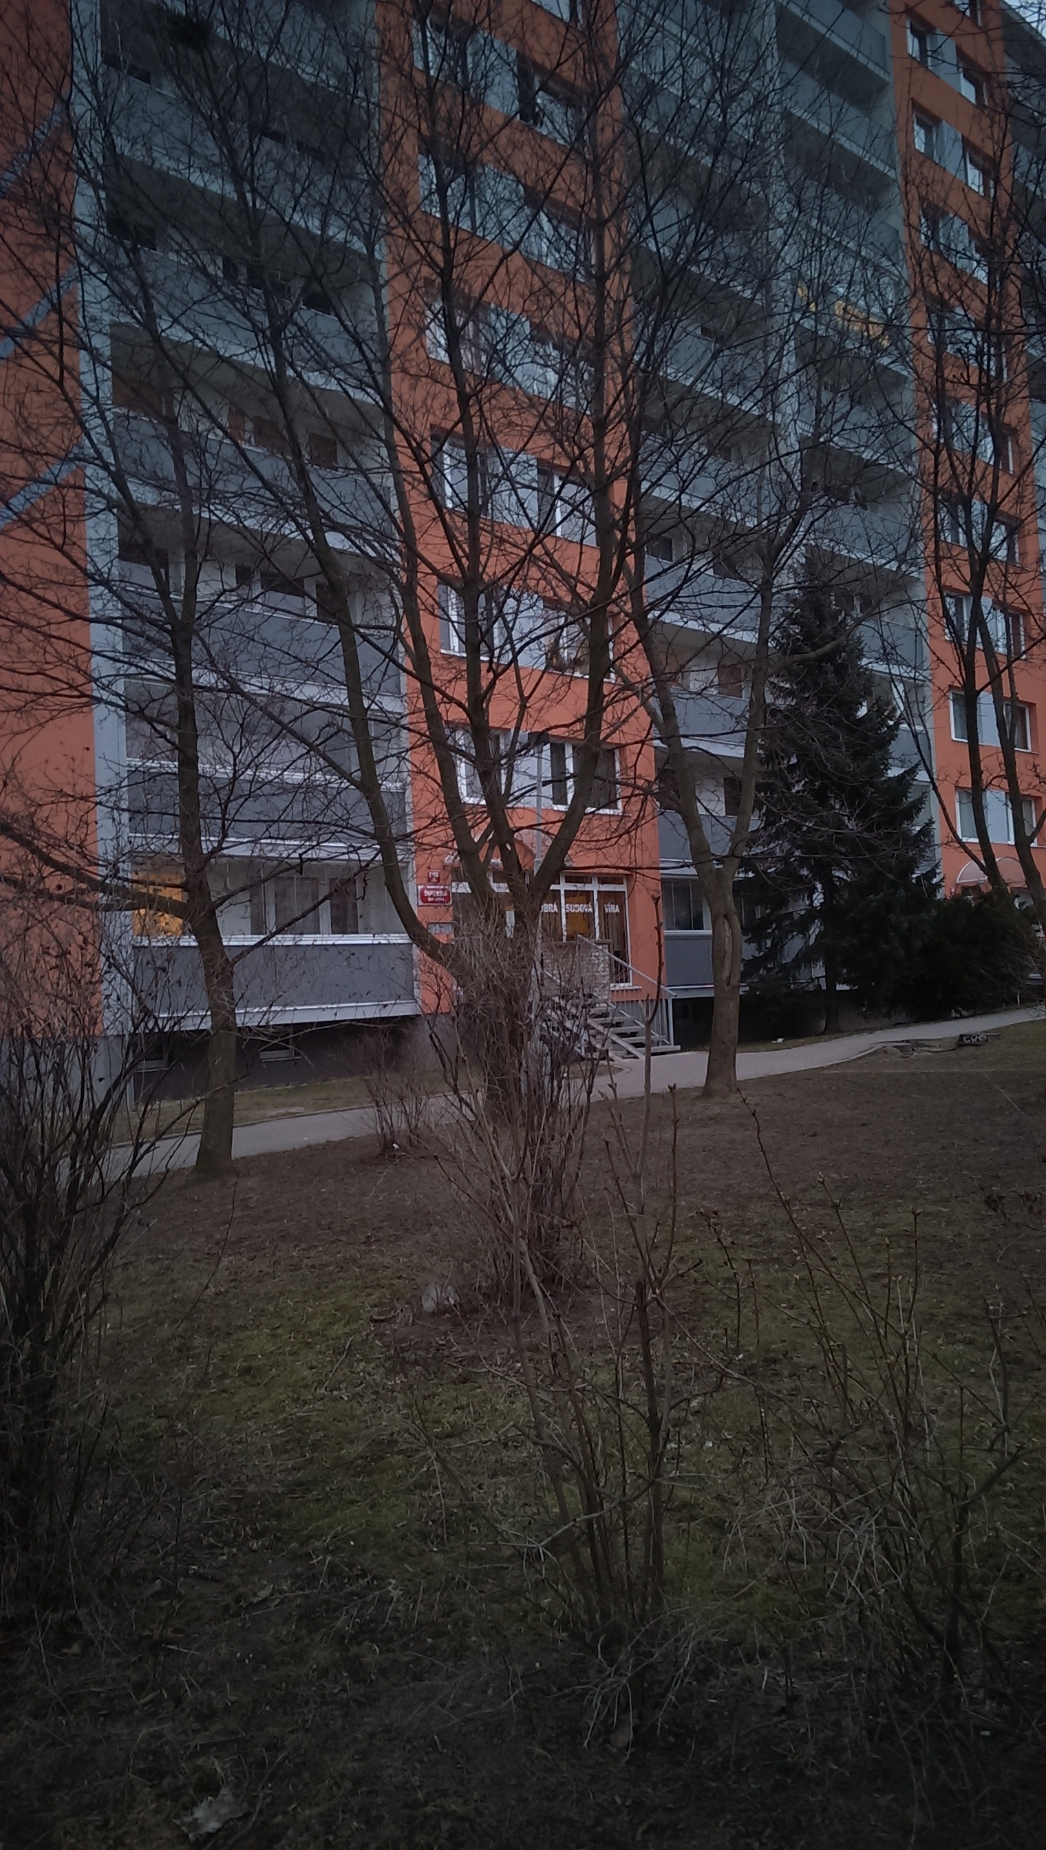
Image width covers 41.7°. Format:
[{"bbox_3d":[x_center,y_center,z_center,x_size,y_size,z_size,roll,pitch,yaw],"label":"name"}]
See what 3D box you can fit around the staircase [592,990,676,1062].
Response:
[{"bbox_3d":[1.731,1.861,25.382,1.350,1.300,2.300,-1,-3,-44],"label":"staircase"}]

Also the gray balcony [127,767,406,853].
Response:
[{"bbox_3d":[-4.515,-1.822,23.646,5.520,1.350,1.150,0,-3,-43],"label":"gray balcony"}]

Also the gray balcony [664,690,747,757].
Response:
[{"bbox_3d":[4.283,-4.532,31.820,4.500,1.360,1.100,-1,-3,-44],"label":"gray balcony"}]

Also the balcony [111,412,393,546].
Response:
[{"bbox_3d":[-4.772,-7.411,23.879,5.520,1.350,1.150,0,-3,-43],"label":"balcony"}]

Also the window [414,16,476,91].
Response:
[{"bbox_3d":[-1.588,-17.039,26.738,1.550,1.520,0.200,-1,-3,-44],"label":"window"}]

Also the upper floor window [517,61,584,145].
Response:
[{"bbox_3d":[0.568,-17.265,29.029,2.020,1.520,0.200,0,-3,-43],"label":"upper floor window"}]

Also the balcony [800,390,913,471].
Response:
[{"bbox_3d":[8.406,-13.014,36.517,5.350,1.350,1.150,0,-3,-43],"label":"balcony"}]

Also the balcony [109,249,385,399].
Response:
[{"bbox_3d":[-4.808,-10.021,23.563,5.400,1.380,1.100,-1,-3,-44],"label":"balcony"}]

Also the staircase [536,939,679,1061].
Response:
[{"bbox_3d":[1.059,1.292,24.679,2.496,2.330,2.500,0,-3,-43],"label":"staircase"}]

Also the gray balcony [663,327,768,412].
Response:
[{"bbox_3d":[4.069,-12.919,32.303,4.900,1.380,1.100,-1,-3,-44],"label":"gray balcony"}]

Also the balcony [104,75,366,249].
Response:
[{"bbox_3d":[-5.028,-13.000,24.112,5.520,1.350,1.150,0,-3,-43],"label":"balcony"}]

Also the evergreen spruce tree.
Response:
[{"bbox_3d":[7.138,-2.702,30.800,4.100,10.000,4.100,-3,-2,13],"label":"evergreen spruce tree"}]

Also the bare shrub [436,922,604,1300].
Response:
[{"bbox_3d":[-0.018,0.911,6.750,0.850,1.800,0.850,-3,-2,0],"label":"bare shrub"}]

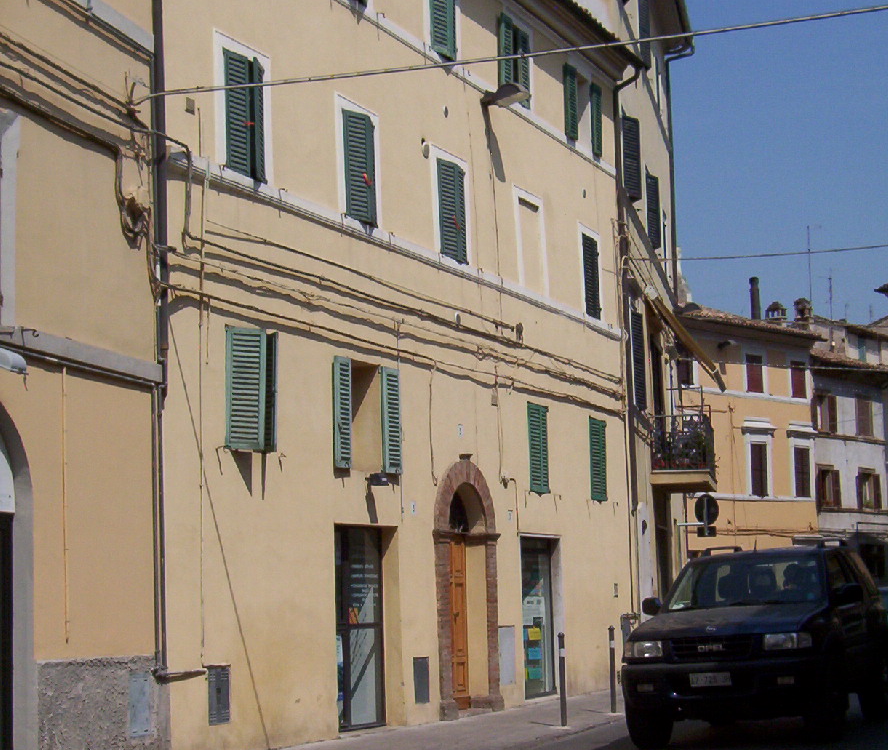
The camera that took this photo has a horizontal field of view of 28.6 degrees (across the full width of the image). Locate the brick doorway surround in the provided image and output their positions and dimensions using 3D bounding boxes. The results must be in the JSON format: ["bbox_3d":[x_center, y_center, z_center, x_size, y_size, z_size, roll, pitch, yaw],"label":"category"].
[{"bbox_3d":[0.168,2.637,21.699,0.300,3.151,1.932,-5,-8,24],"label":"brick doorway surround"}]

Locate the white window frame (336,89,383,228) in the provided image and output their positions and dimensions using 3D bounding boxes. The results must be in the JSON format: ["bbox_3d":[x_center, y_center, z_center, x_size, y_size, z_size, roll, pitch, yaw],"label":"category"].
[{"bbox_3d":[-0.973,-2.419,19.863,0.100,1.360,1.132,-5,-8,24],"label":"white window frame"}]

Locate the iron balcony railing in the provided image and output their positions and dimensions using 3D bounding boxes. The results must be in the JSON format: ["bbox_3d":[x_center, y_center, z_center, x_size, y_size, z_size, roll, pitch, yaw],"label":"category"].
[{"bbox_3d":[4.531,1.296,33.002,1.030,1.080,1.700,-3,-7,12],"label":"iron balcony railing"}]

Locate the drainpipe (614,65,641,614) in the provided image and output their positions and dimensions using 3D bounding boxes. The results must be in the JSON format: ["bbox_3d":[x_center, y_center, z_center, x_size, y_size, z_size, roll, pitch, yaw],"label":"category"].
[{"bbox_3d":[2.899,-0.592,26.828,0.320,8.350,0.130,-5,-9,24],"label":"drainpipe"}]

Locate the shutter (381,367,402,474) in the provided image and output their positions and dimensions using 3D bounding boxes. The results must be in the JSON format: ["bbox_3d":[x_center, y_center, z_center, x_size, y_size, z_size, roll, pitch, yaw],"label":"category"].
[{"bbox_3d":[-0.573,0.502,19.228,0.045,1.160,0.340,-6,-9,29],"label":"shutter"}]

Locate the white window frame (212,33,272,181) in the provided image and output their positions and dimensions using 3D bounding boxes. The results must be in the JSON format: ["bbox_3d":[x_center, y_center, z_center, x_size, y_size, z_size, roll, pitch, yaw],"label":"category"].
[{"bbox_3d":[-2.016,-2.646,17.540,0.100,1.393,1.130,-5,-8,24],"label":"white window frame"}]

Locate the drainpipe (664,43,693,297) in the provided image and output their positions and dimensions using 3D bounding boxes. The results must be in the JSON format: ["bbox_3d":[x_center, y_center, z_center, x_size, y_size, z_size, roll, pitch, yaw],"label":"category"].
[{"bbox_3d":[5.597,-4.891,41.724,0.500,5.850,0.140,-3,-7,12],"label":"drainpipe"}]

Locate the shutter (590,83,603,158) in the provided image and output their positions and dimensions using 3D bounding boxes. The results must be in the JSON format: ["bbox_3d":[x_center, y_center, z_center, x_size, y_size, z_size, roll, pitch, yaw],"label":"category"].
[{"bbox_3d":[2.333,-3.869,26.518,0.045,1.030,0.350,-5,-9,24],"label":"shutter"}]

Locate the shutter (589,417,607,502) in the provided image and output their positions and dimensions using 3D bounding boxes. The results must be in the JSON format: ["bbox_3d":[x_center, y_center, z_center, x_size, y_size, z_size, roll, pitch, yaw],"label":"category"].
[{"bbox_3d":[2.234,1.216,25.251,0.055,1.170,0.670,-5,-9,24],"label":"shutter"}]

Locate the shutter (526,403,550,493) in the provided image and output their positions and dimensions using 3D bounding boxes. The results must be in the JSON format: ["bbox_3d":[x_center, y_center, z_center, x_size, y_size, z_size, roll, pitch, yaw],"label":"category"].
[{"bbox_3d":[1.257,0.961,23.128,0.055,1.170,0.680,-6,-9,24],"label":"shutter"}]

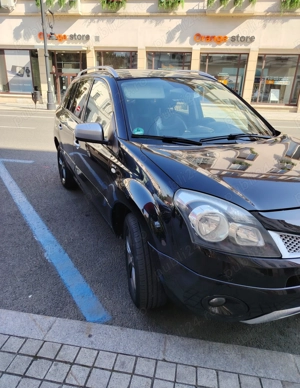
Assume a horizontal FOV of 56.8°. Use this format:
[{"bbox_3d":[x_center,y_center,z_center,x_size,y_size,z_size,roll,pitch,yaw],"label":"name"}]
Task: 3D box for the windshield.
[{"bbox_3d":[0.400,-0.781,2.522,1.485,0.139,0.950,-9,55,-25],"label":"windshield"}]

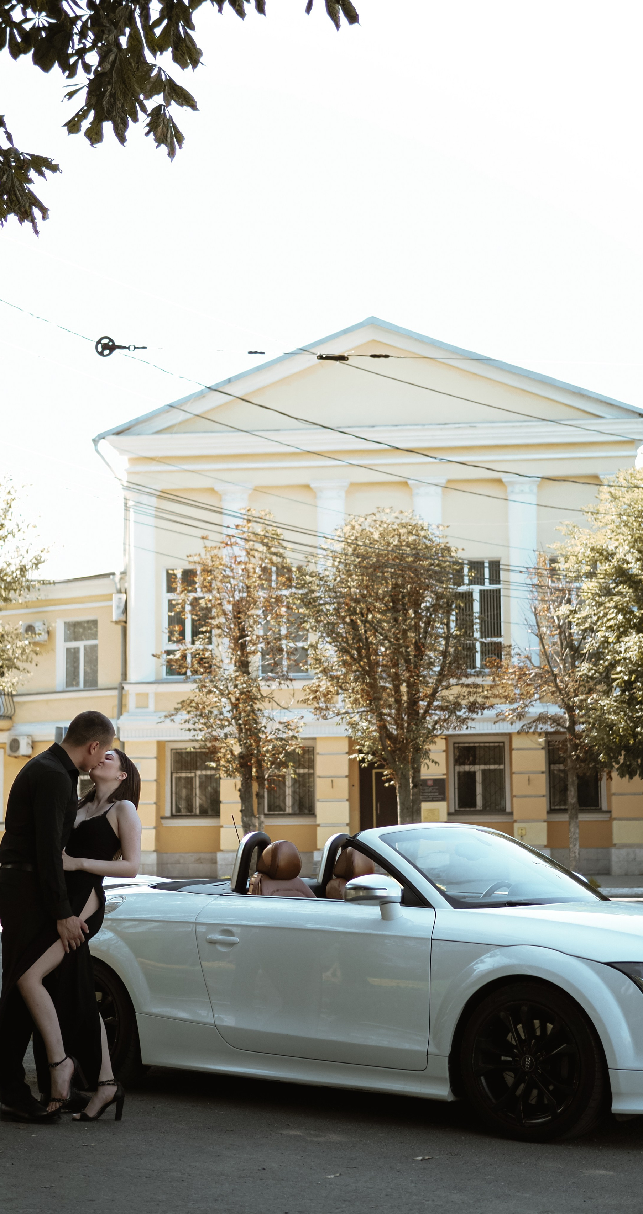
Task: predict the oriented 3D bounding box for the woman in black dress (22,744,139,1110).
[{"bbox_3d":[-1.089,1.473,7.939,0.520,1.650,0.470,2,-8,-24],"label":"woman in black dress"}]

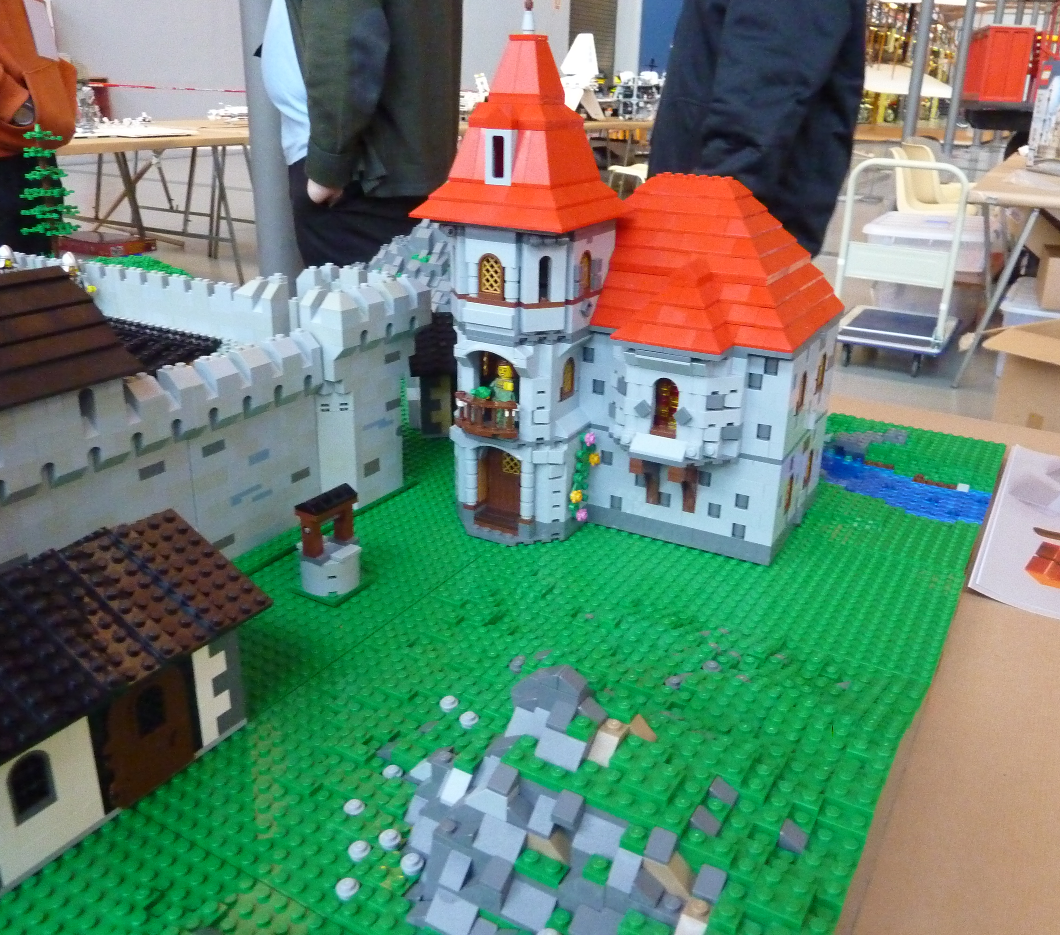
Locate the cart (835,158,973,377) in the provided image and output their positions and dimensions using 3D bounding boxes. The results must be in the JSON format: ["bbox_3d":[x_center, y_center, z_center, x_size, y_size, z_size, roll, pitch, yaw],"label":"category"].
[{"bbox_3d":[1.618,-0.876,3.870,0.467,0.866,0.710,12,24,26],"label":"cart"}]

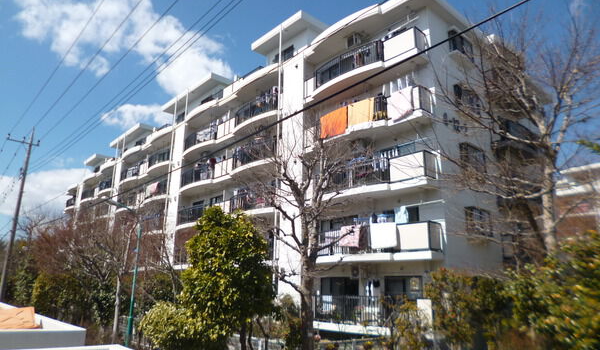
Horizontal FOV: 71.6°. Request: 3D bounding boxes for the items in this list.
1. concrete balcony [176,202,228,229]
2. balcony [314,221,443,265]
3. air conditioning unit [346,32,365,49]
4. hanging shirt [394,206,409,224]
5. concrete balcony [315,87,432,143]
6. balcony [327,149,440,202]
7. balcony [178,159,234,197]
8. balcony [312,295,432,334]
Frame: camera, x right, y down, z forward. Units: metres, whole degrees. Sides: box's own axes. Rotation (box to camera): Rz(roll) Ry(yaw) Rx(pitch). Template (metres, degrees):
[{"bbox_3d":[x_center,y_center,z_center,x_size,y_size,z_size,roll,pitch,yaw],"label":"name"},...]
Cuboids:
[{"bbox_3d":[-6.031,2.736,26.774,1.675,1.310,5.811,15,-21,-41],"label":"concrete balcony"},{"bbox_3d":[2.742,2.938,16.998,1.675,1.310,6.008,15,-21,-41],"label":"balcony"},{"bbox_3d":[2.682,-6.401,19.845,0.295,0.571,0.788,15,-21,-41],"label":"air conditioning unit"},{"bbox_3d":[4.024,1.637,16.408,0.571,0.749,0.148,-10,-19,33],"label":"hanging shirt"},{"bbox_3d":[2.809,-2.281,18.452,1.675,1.310,6.008,15,-21,-41],"label":"concrete balcony"},{"bbox_3d":[2.775,0.329,17.725,1.675,1.310,6.008,15,-21,-41],"label":"balcony"},{"bbox_3d":[-5.997,0.127,27.501,1.675,1.310,5.811,15,-21,-41],"label":"balcony"},{"bbox_3d":[2.651,5.562,16.331,1.675,1.310,5.841,15,-21,-41],"label":"balcony"}]

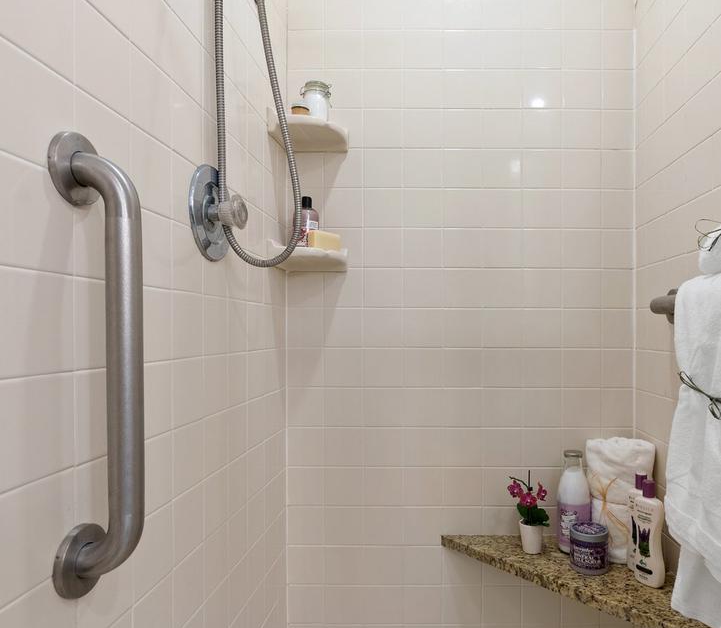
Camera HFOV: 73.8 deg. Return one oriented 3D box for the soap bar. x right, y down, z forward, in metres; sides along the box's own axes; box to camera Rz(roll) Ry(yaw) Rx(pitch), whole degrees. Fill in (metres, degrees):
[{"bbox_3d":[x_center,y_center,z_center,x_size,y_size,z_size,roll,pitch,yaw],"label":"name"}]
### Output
[{"bbox_3d":[-0.098,-0.191,1.281,0.087,0.045,0.041,0,0,-42],"label":"soap bar"}]

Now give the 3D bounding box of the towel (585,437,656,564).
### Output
[{"bbox_3d":[0.660,0.474,1.240,0.158,0.290,0.110,0,-1,21],"label":"towel"}]

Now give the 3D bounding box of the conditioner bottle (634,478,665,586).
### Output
[{"bbox_3d":[0.666,0.503,1.108,0.038,0.238,0.060,0,0,-43],"label":"conditioner bottle"}]

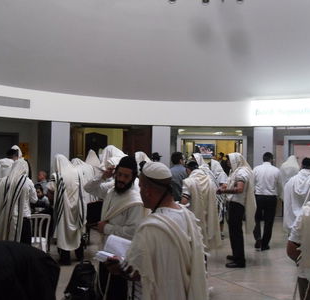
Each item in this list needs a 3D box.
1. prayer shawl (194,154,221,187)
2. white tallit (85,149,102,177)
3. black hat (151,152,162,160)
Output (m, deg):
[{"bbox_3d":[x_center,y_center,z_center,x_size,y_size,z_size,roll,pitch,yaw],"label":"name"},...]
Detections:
[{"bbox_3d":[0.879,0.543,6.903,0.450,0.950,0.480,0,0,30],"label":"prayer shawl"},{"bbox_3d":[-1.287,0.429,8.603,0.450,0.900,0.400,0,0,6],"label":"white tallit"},{"bbox_3d":[0.040,0.150,9.600,0.270,0.150,0.290,1,-1,0],"label":"black hat"}]

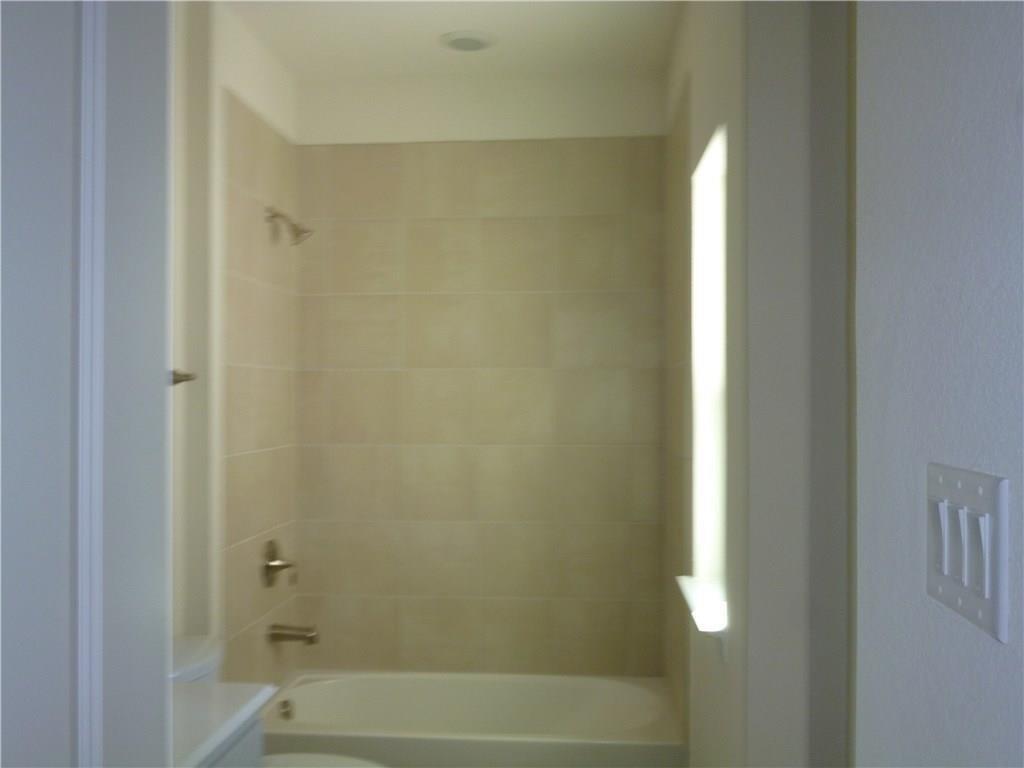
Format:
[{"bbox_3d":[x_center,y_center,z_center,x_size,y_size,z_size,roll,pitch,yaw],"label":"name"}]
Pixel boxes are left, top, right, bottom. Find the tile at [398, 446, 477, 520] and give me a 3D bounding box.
[{"bbox_3d":[-0.301,0.403,3.835,0.311,0.303,0.012,0,0,5],"label":"tile"}]

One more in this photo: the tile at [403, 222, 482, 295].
[{"bbox_3d":[-0.281,-0.515,3.828,0.310,0.291,0.010,0,0,5],"label":"tile"}]

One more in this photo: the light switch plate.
[{"bbox_3d":[0.377,0.134,0.792,0.010,0.123,0.168,0,0,5],"label":"light switch plate"}]

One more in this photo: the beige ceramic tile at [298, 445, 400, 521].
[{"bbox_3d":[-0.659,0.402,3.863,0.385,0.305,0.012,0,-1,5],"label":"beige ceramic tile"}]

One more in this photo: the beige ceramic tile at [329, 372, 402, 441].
[{"bbox_3d":[-0.597,0.092,3.863,0.306,0.300,0.012,0,0,5],"label":"beige ceramic tile"}]

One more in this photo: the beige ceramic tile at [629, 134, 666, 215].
[{"bbox_3d":[0.537,-0.830,3.773,0.139,0.303,0.010,0,-1,5],"label":"beige ceramic tile"}]

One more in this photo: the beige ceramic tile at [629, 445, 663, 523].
[{"bbox_3d":[0.537,0.398,3.756,0.131,0.303,0.010,0,-1,5],"label":"beige ceramic tile"}]

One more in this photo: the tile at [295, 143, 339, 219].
[{"bbox_3d":[-0.799,-0.826,3.874,0.167,0.307,0.010,0,0,5],"label":"tile"}]

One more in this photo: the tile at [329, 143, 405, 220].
[{"bbox_3d":[-0.592,-0.823,3.863,0.309,0.303,0.010,0,-1,5],"label":"tile"}]

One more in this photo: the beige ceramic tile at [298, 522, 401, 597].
[{"bbox_3d":[-0.660,0.709,3.846,0.421,0.303,0.010,0,-1,5],"label":"beige ceramic tile"}]

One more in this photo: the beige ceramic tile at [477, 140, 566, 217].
[{"bbox_3d":[0.030,-0.825,3.803,0.338,0.305,0.010,0,0,5],"label":"beige ceramic tile"}]

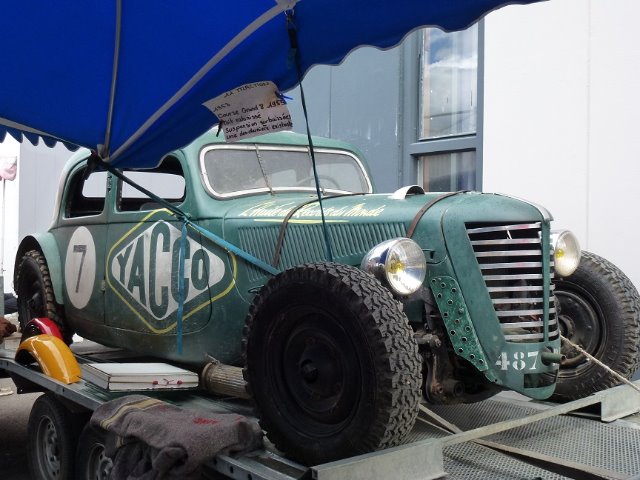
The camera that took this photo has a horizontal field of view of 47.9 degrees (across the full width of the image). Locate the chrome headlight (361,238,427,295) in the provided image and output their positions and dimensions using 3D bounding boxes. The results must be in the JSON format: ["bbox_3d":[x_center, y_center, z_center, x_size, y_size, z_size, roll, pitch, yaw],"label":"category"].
[{"bbox_3d":[0.248,0.094,2.580,0.200,0.200,0.210,0,1,-38],"label":"chrome headlight"}]

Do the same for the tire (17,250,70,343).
[{"bbox_3d":[-1.799,0.413,4.714,0.180,0.710,0.710,0,1,-38],"label":"tire"}]

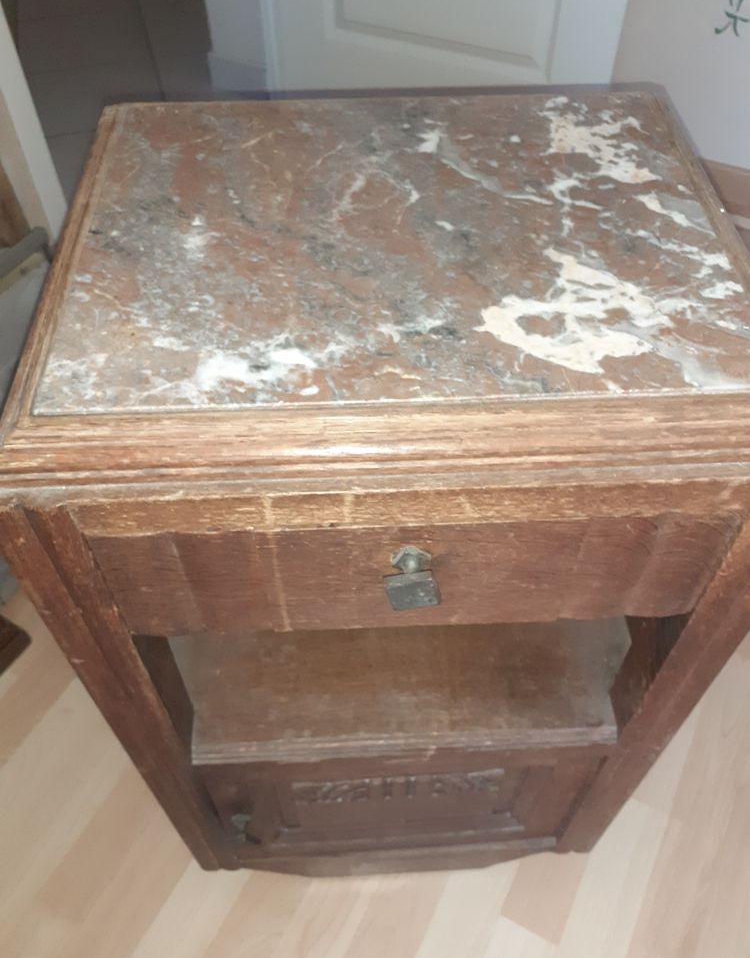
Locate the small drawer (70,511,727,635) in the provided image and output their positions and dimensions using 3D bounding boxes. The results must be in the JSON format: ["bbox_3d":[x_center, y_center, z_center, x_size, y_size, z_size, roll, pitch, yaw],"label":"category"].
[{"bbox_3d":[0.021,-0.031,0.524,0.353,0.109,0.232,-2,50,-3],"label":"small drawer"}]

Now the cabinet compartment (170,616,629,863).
[{"bbox_3d":[0.018,0.224,0.864,0.385,0.319,0.278,-2,50,-3],"label":"cabinet compartment"}]

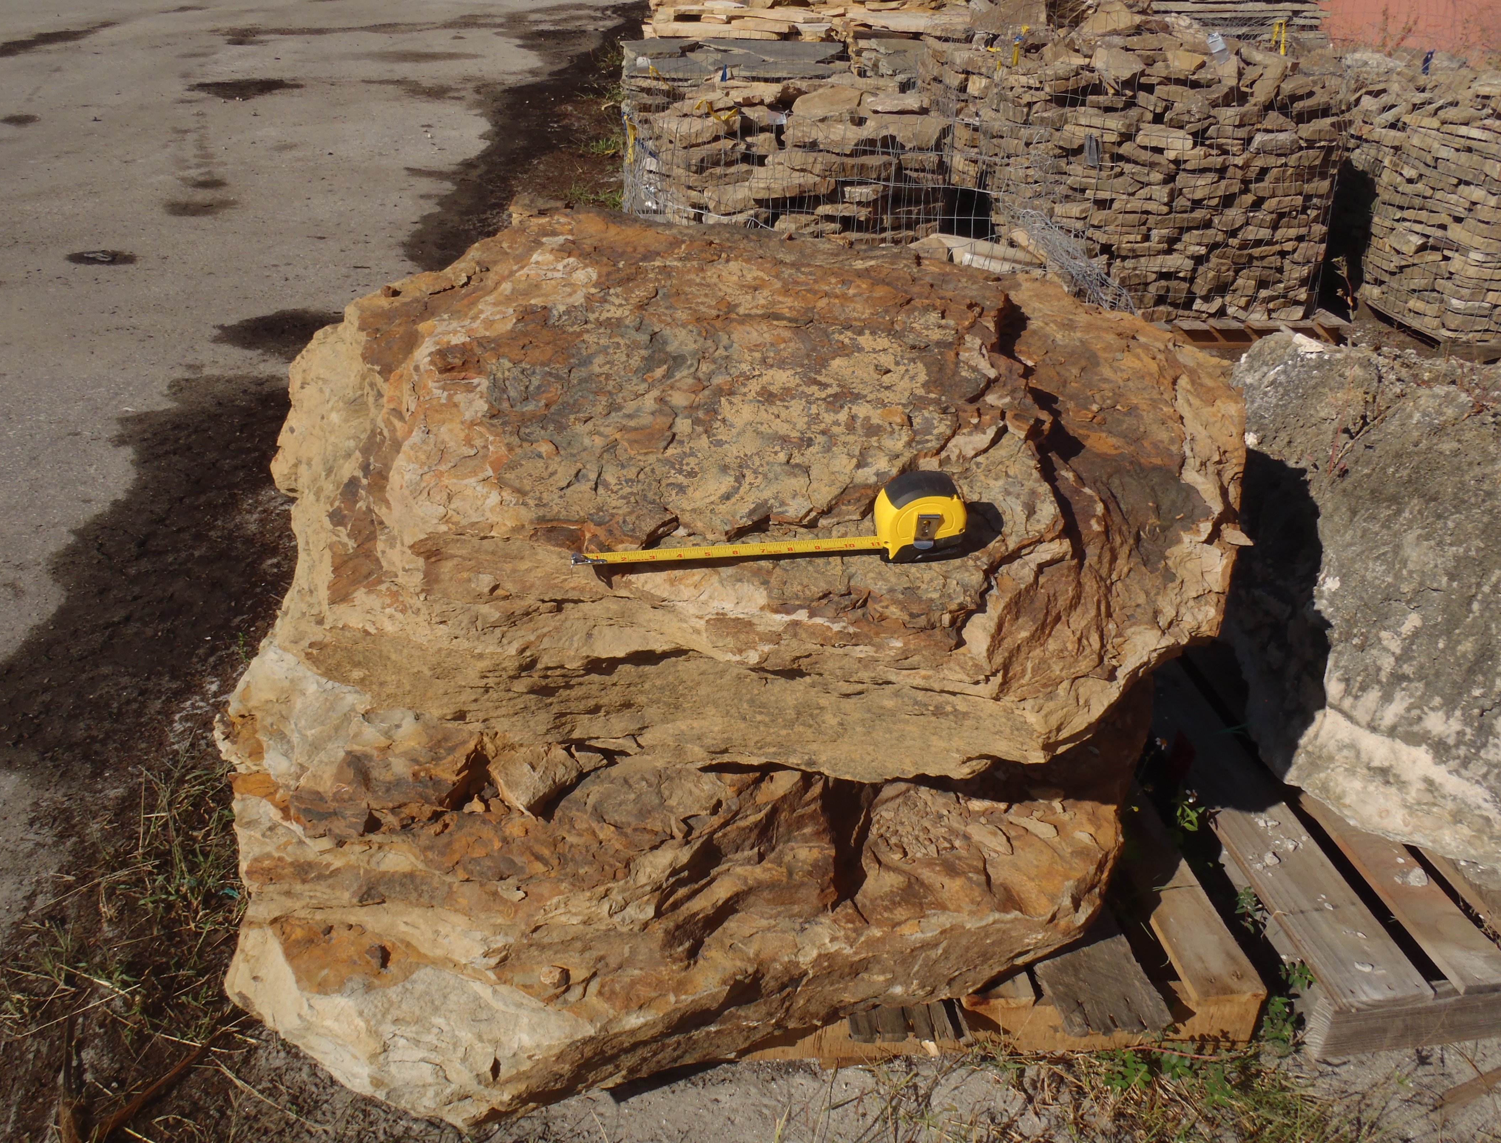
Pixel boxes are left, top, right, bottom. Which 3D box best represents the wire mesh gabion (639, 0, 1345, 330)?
[{"bbox_3d":[0.799,-1.447,4.368,2.420,0.940,1.160,-2,29,-6],"label":"wire mesh gabion"}]

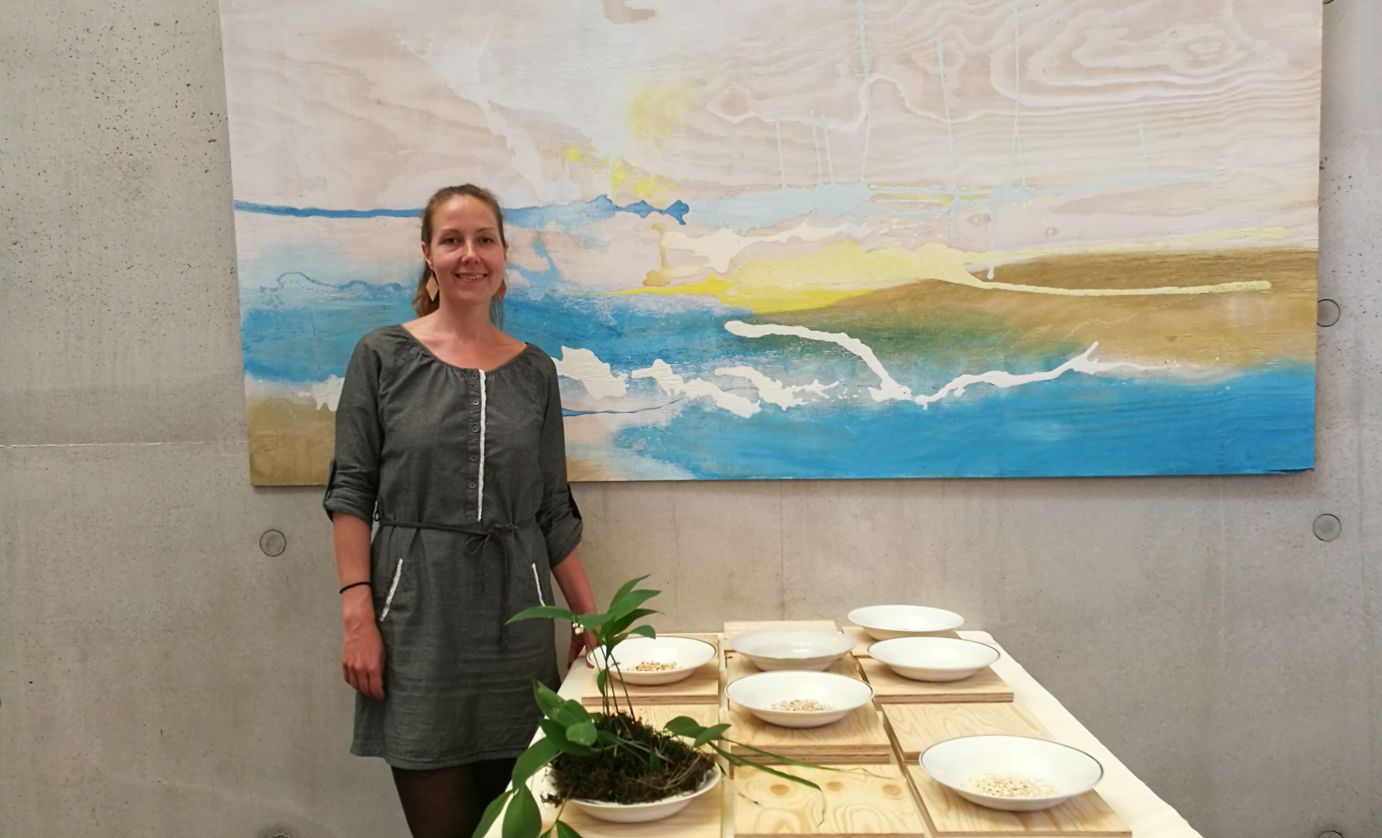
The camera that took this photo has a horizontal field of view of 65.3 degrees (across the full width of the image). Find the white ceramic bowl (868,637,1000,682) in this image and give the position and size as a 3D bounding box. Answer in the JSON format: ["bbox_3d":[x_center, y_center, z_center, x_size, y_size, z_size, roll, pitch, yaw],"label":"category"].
[{"bbox_3d":[0.416,0.421,1.844,0.227,0.040,0.227,-1,2,2],"label":"white ceramic bowl"}]

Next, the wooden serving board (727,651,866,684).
[{"bbox_3d":[0.177,0.462,1.933,0.220,0.024,0.220,-1,2,2],"label":"wooden serving board"}]

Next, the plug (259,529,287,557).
[{"bbox_3d":[-0.992,0.295,2.551,0.063,0.063,0.015,-1,2,2],"label":"plug"}]

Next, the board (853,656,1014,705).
[{"bbox_3d":[0.413,0.457,1.855,0.220,0.029,0.220,-1,2,2],"label":"board"}]

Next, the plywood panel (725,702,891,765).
[{"bbox_3d":[0.172,0.469,1.623,0.220,0.029,0.220,-1,2,2],"label":"plywood panel"}]

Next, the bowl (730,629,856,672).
[{"bbox_3d":[0.184,0.427,1.942,0.229,0.047,0.229,-1,2,2],"label":"bowl"}]

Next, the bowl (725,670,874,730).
[{"bbox_3d":[0.164,0.433,1.630,0.226,0.041,0.226,-1,2,2],"label":"bowl"}]

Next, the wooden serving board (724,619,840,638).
[{"bbox_3d":[0.181,0.451,2.196,0.220,0.031,0.220,-1,2,2],"label":"wooden serving board"}]

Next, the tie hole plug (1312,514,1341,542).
[{"bbox_3d":[1.473,0.252,2.500,0.064,0.064,0.016,-1,2,2],"label":"tie hole plug"}]

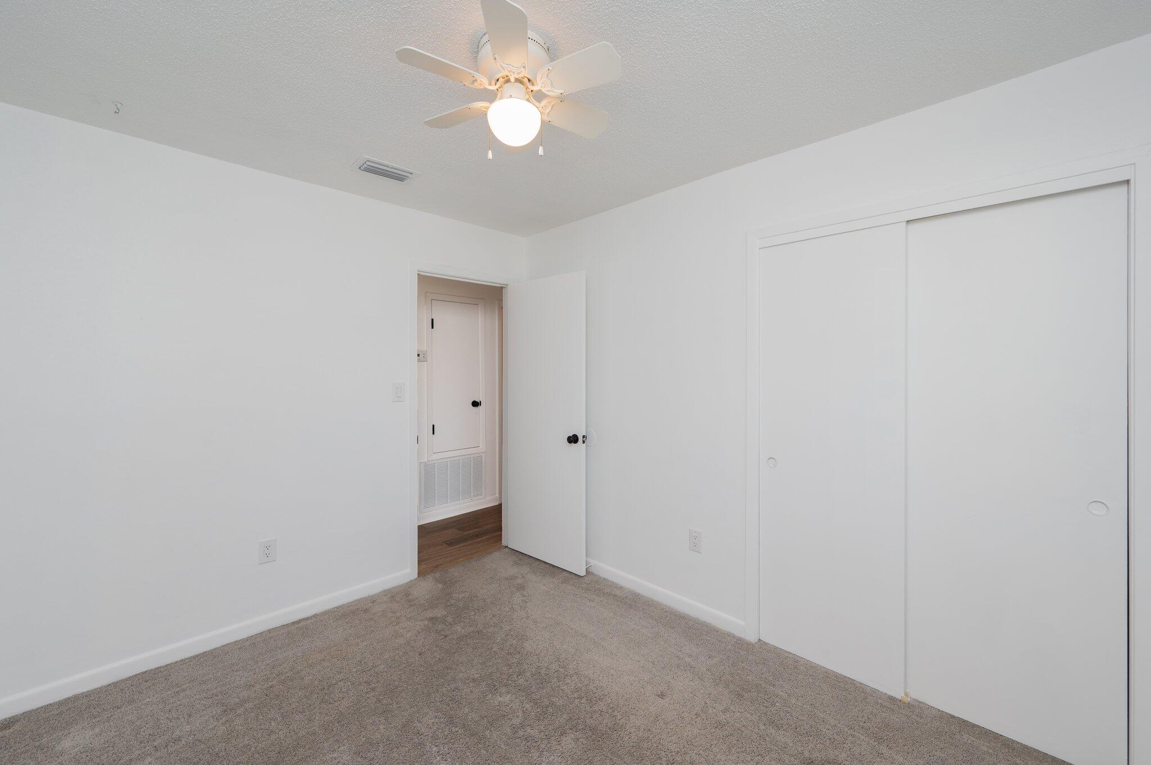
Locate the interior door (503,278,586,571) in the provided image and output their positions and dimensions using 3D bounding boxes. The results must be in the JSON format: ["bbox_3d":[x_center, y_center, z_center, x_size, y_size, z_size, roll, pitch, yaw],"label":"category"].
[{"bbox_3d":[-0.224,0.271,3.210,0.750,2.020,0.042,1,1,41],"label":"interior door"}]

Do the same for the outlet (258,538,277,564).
[{"bbox_3d":[-1.627,0.895,2.365,0.074,0.119,0.010,-1,1,-44],"label":"outlet"}]

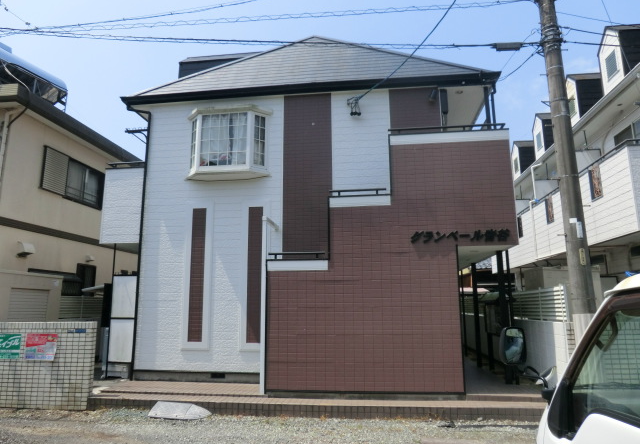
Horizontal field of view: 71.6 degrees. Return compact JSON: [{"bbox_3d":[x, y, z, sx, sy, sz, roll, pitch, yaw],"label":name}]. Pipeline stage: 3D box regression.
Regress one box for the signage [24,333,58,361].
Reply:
[{"bbox_3d":[-4.620,2.070,7.350,0.570,0.420,0.020,-1,-10,5],"label":"signage"}]

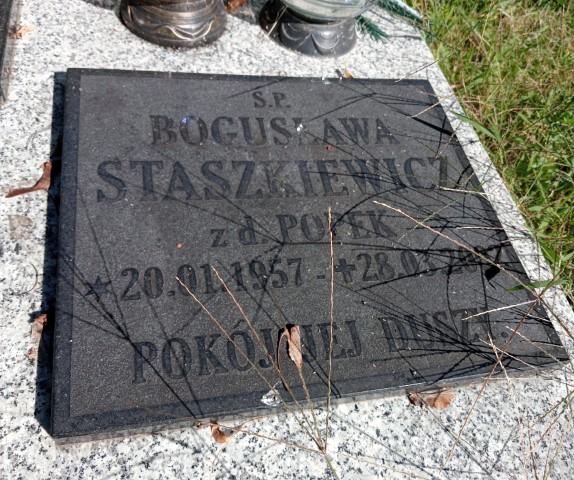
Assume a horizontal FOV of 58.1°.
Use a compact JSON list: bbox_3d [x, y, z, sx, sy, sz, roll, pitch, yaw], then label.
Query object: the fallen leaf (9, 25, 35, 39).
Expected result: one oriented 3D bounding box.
[{"bbox_3d":[-0.277,-0.218,0.541,0.011,0.008,0.020,34,56,10],"label":"fallen leaf"}]

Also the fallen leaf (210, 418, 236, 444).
[{"bbox_3d":[-0.047,0.132,0.360,0.019,0.012,0.011,34,56,10],"label":"fallen leaf"}]

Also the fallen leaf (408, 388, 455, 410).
[{"bbox_3d":[0.113,0.124,0.405,0.035,0.012,0.014,-6,58,-18],"label":"fallen leaf"}]

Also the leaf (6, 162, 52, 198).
[{"bbox_3d":[-0.221,-0.051,0.440,0.039,0.012,0.023,-24,65,-27],"label":"leaf"}]

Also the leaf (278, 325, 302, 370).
[{"bbox_3d":[0.001,0.079,0.385,0.018,0.008,0.032,3,56,-12],"label":"leaf"}]

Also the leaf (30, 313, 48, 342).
[{"bbox_3d":[-0.180,0.064,0.374,0.010,0.010,0.020,-5,58,-17],"label":"leaf"}]

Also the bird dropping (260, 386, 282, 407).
[{"bbox_3d":[-0.010,0.117,0.381,0.015,0.005,0.011,-32,69,-30],"label":"bird dropping"}]

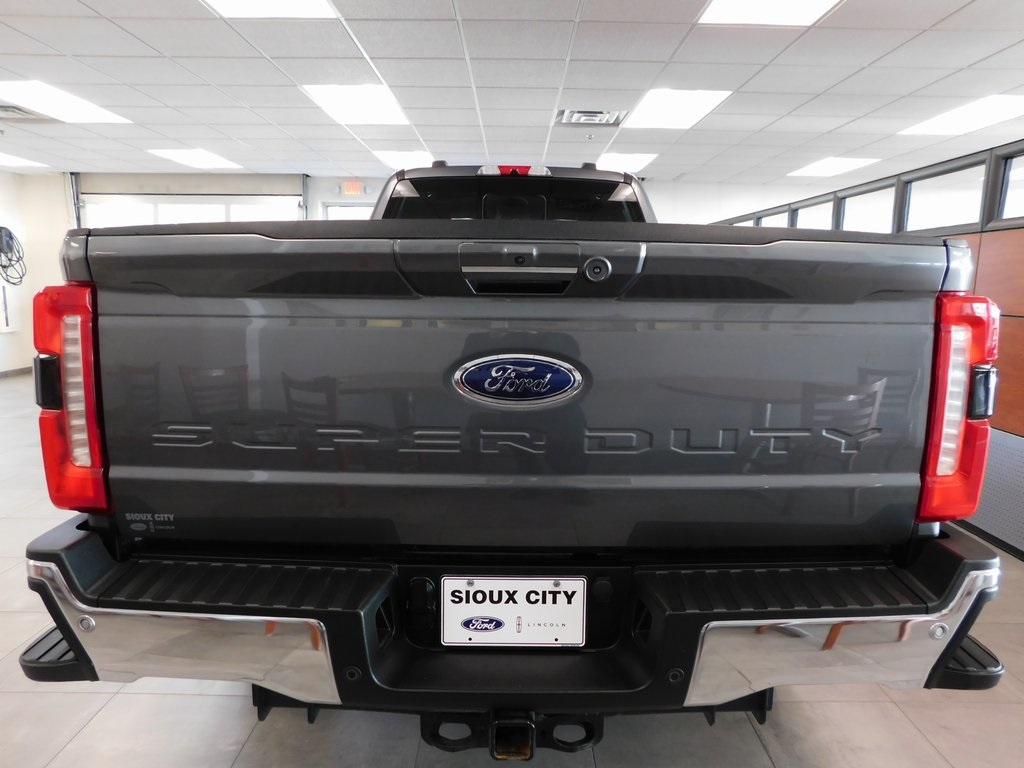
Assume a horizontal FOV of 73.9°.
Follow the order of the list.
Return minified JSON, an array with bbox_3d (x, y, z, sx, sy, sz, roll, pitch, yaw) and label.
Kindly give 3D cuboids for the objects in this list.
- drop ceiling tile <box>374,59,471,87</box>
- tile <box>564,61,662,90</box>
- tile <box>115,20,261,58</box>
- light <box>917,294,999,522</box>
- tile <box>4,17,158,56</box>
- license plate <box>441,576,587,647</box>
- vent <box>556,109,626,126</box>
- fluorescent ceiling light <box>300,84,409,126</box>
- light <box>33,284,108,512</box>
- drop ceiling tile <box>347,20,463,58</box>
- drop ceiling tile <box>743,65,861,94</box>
[{"bbox_3d":[-0.573,-2.039,4.455,0.605,0.020,0.605,1,8,0],"label":"drop ceiling tile"},{"bbox_3d":[0.642,-2.022,4.452,0.604,0.020,0.604,1,8,0],"label":"tile"},{"bbox_3d":[-1.791,-1.953,3.813,0.605,0.020,0.605,1,9,0],"label":"tile"},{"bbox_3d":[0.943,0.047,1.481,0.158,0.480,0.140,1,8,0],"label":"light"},{"bbox_3d":[-2.398,-1.962,3.813,0.605,0.020,0.605,1,9,0],"label":"tile"},{"bbox_3d":[0.005,0.481,1.433,0.305,0.152,0.006,1,8,0],"label":"license plate"},{"bbox_3d":[0.640,-2.215,5.648,0.605,0.050,0.605,1,9,0],"label":"vent"},{"bbox_3d":[-1.178,-2.213,5.357,0.605,0.080,1.210,1,8,0],"label":"fluorescent ceiling light"},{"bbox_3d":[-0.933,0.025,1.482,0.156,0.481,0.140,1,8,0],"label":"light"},{"bbox_3d":[-0.579,-1.951,3.850,0.604,0.020,0.604,1,8,0],"label":"drop ceiling tile"},{"bbox_3d":[1.852,-1.993,4.427,0.605,0.020,0.605,1,9,0],"label":"drop ceiling tile"}]

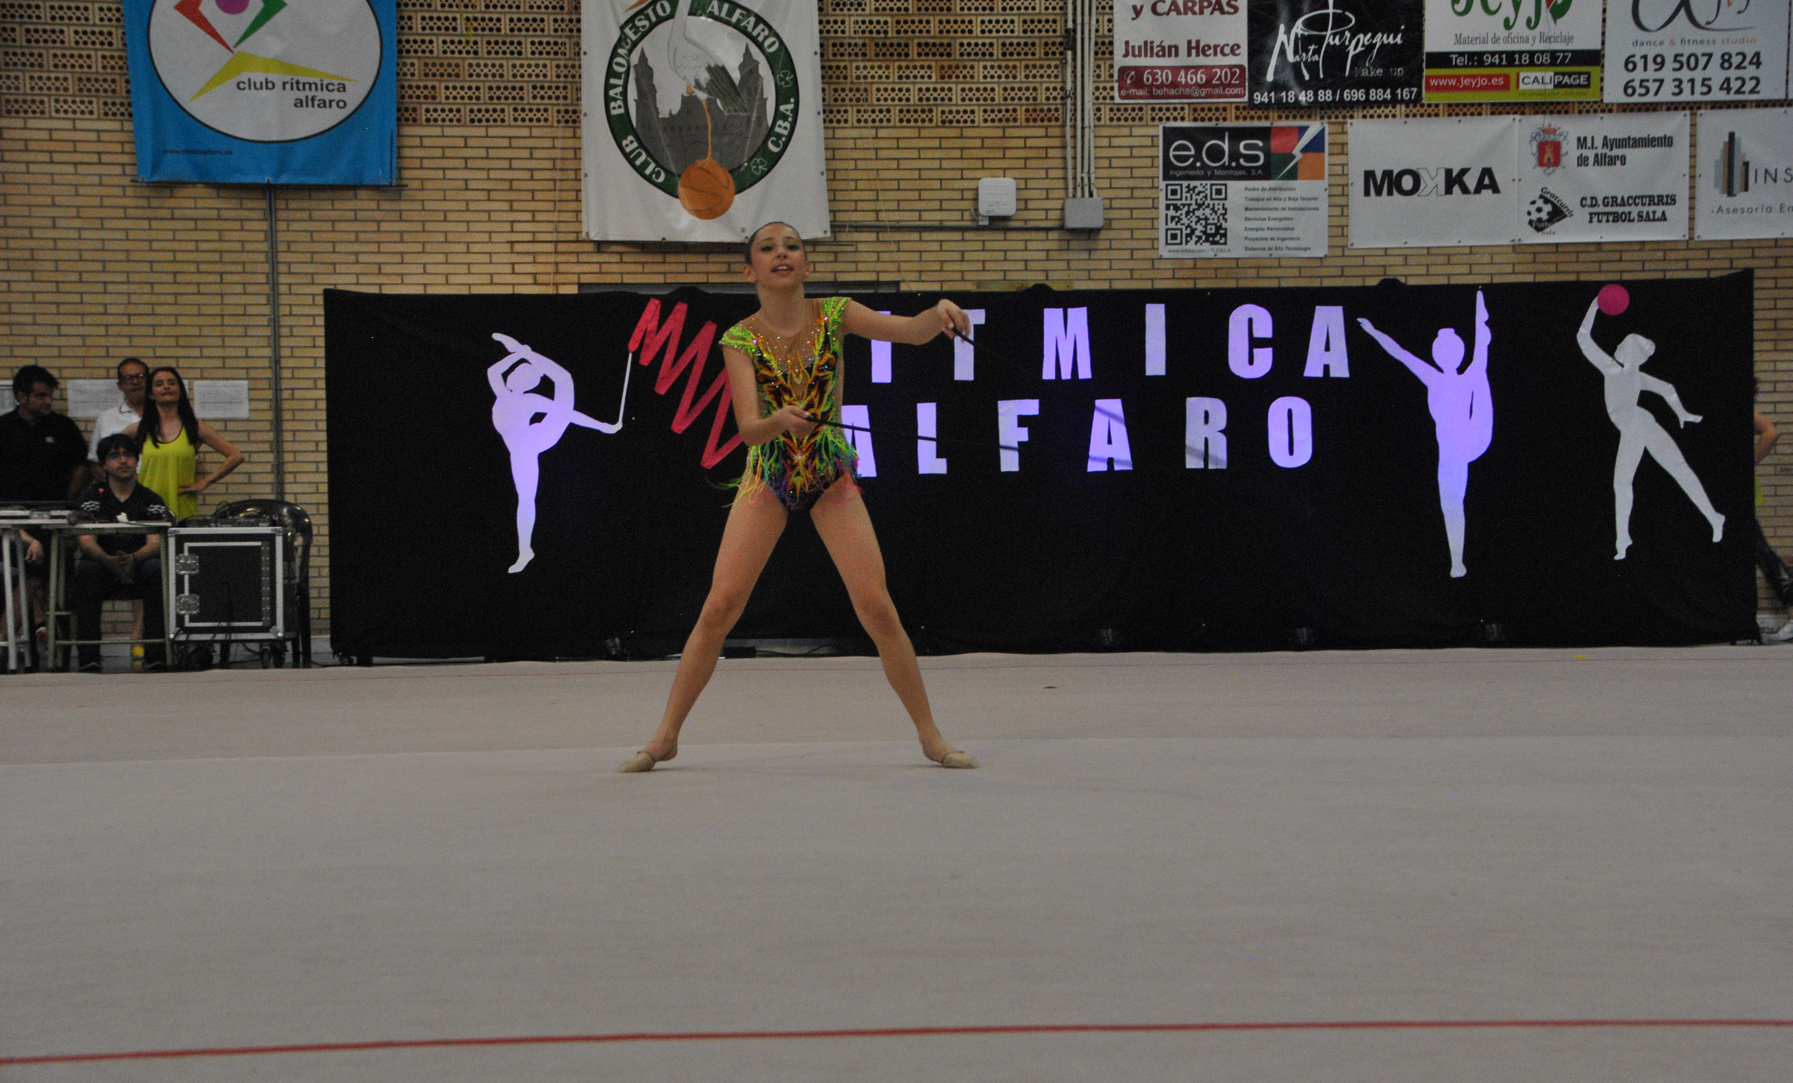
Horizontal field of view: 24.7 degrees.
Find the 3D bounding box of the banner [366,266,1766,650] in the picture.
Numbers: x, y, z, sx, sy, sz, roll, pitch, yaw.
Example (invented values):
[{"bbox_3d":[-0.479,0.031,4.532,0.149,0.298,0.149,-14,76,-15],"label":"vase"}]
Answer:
[{"bbox_3d":[0.783,-0.403,22.200,7.750,2.030,0.100,-1,0,-6],"label":"banner"}]

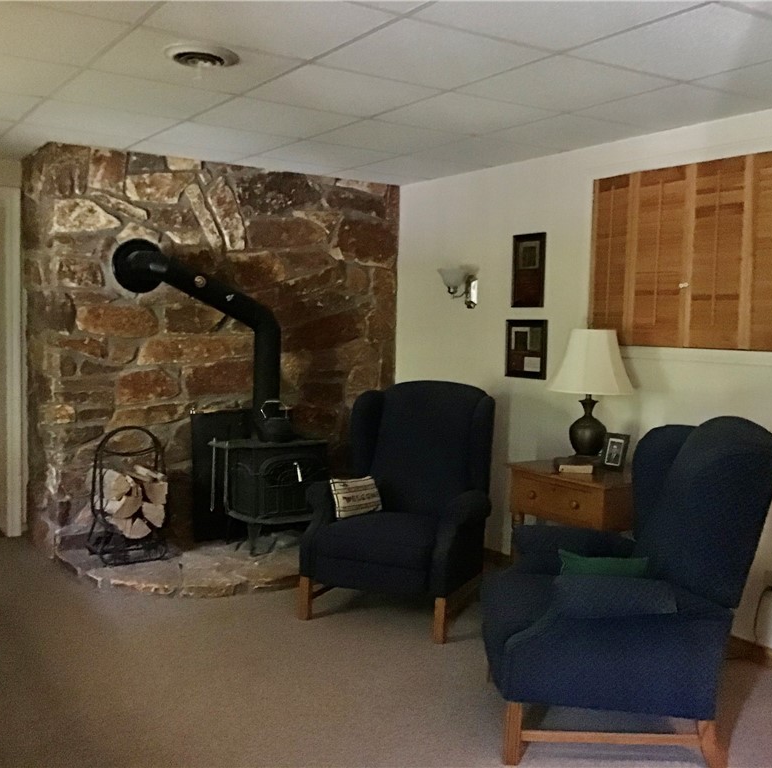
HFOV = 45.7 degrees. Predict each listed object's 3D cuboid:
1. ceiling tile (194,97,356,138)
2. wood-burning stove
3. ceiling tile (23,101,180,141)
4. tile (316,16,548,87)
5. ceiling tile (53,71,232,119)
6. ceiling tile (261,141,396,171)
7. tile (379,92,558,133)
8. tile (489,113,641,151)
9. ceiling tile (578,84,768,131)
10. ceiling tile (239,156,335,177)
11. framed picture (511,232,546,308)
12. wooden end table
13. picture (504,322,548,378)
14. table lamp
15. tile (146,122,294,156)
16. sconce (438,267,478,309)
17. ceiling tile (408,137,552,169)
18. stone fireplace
[{"bbox_3d":[-0.500,-1.196,4.121,0.600,0.020,0.597,-1,4,-33],"label":"ceiling tile"},{"bbox_3d":[-0.896,0.069,5.109,1.050,1.700,0.700,-1,4,-33],"label":"wood-burning stove"},{"bbox_3d":[-1.353,-1.243,4.332,0.605,0.020,0.605,-1,4,-33],"label":"ceiling tile"},{"bbox_3d":[0.149,-1.117,3.103,0.598,0.025,0.595,-1,4,-32],"label":"tile"},{"bbox_3d":[-1.017,-1.198,3.797,0.598,0.025,0.595,-1,4,-32],"label":"ceiling tile"},{"bbox_3d":[-0.314,-1.251,4.963,0.598,0.025,0.595,-1,4,-32],"label":"ceiling tile"},{"bbox_3d":[0.340,-1.161,3.942,0.600,0.020,0.597,-1,4,-33],"label":"tile"},{"bbox_3d":[0.839,-1.167,4.262,0.567,0.020,0.597,-1,4,-33],"label":"tile"},{"bbox_3d":[1.165,-1.125,3.754,0.567,0.020,0.597,-1,4,-33],"label":"ceiling tile"},{"bbox_3d":[-0.570,-1.284,5.364,0.598,0.025,0.334,-1,4,-32],"label":"ceiling tile"},{"bbox_3d":[0.761,-0.607,4.910,0.022,0.388,0.252,-1,4,-33],"label":"framed picture"},{"bbox_3d":[0.944,0.754,4.204,0.504,0.705,0.626,-1,4,-33],"label":"wooden end table"},{"bbox_3d":[0.751,-0.186,4.933,0.022,0.309,0.318,-1,4,-33],"label":"picture"},{"bbox_3d":[0.964,0.038,4.285,0.395,0.600,0.395,2,4,0],"label":"table lamp"},{"bbox_3d":[-0.839,-1.249,4.662,0.605,0.020,0.605,-1,4,-33],"label":"tile"},{"bbox_3d":[0.411,-0.549,5.272,0.220,0.225,0.160,-1,4,-33],"label":"sconce"},{"bbox_3d":[0.515,-1.212,4.773,0.573,0.025,0.595,-1,4,-32],"label":"ceiling tile"},{"bbox_3d":[-1.053,-0.199,5.780,2.180,2.230,0.690,-1,4,-32],"label":"stone fireplace"}]

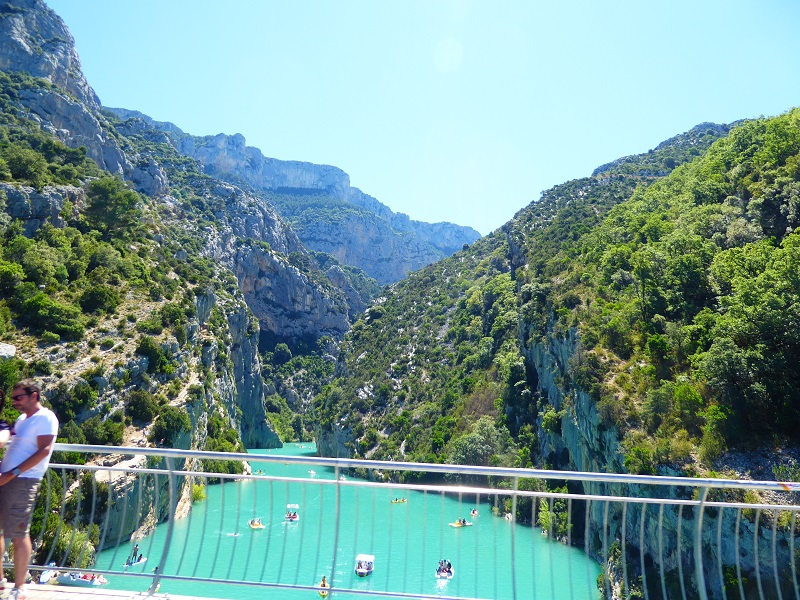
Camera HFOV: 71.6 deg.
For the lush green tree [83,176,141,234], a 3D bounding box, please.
[{"bbox_3d":[-67.613,-21.913,130.000,12.400,13.600,11.800,2,-11,0],"label":"lush green tree"}]

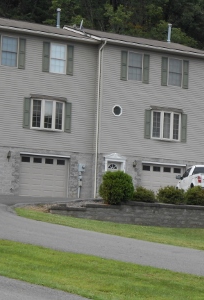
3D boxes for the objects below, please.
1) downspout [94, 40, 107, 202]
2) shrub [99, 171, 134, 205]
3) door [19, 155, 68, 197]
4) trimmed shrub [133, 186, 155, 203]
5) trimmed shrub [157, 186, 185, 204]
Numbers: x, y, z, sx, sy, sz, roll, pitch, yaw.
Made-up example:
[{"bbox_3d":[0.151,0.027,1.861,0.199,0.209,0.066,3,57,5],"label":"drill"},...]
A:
[{"bbox_3d":[-0.100,-1.531,46.990,0.120,7.850,0.500,5,-6,-29],"label":"downspout"},{"bbox_3d":[0.519,1.344,32.800,1.220,1.220,1.220,2,-6,0],"label":"shrub"},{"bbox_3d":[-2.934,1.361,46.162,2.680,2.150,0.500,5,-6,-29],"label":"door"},{"bbox_3d":[1.476,1.580,32.900,0.850,0.580,0.850,2,-6,0],"label":"trimmed shrub"},{"bbox_3d":[2.445,1.605,33.100,1.000,0.650,1.000,2,-6,0],"label":"trimmed shrub"}]

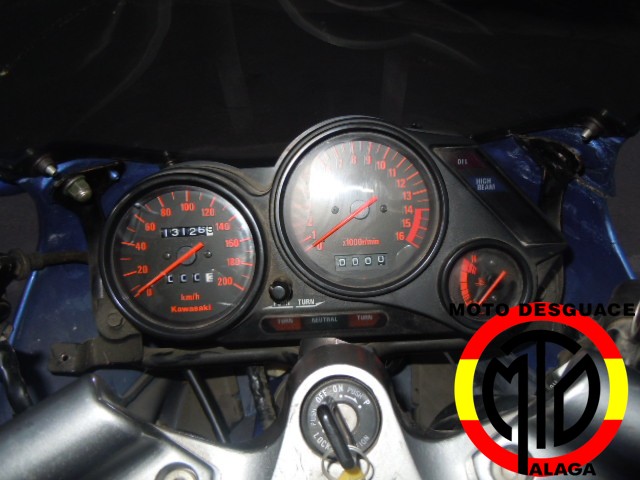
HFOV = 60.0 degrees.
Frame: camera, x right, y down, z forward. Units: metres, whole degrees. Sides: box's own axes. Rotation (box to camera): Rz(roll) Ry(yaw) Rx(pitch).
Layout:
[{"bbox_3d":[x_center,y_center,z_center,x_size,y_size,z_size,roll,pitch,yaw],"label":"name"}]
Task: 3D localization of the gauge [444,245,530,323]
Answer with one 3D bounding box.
[{"bbox_3d":[0.086,0.023,0.288,0.047,0.018,0.047,-2,85,-1],"label":"gauge"}]

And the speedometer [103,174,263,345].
[{"bbox_3d":[-0.075,0.008,0.304,0.090,0.022,0.090,-2,86,-2],"label":"speedometer"}]

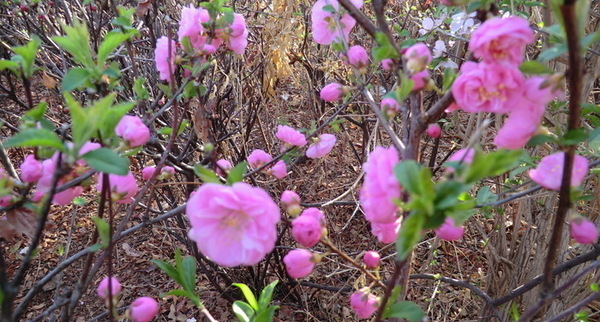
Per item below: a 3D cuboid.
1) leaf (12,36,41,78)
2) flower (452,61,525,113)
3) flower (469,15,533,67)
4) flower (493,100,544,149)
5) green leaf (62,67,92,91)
[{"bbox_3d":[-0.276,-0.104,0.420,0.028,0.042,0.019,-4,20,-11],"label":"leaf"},{"bbox_3d":[0.106,-0.042,0.235,0.041,0.030,0.026,2,12,9],"label":"flower"},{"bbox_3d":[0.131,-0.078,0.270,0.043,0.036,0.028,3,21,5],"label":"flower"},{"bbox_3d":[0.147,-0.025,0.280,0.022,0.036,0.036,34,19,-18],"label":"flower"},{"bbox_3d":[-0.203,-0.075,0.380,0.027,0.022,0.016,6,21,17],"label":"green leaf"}]

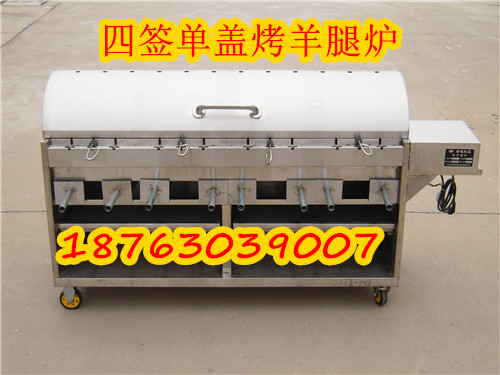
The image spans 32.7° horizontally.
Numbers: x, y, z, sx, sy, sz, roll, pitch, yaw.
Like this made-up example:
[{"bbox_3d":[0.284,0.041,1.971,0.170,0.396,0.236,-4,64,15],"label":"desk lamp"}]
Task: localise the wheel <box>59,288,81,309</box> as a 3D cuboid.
[{"bbox_3d":[-0.673,0.412,3.200,0.085,0.093,0.040,0,23,-1],"label":"wheel"}]

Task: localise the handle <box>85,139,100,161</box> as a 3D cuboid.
[{"bbox_3d":[-0.536,-0.126,2.906,0.052,0.050,0.085,0,23,-1],"label":"handle"}]

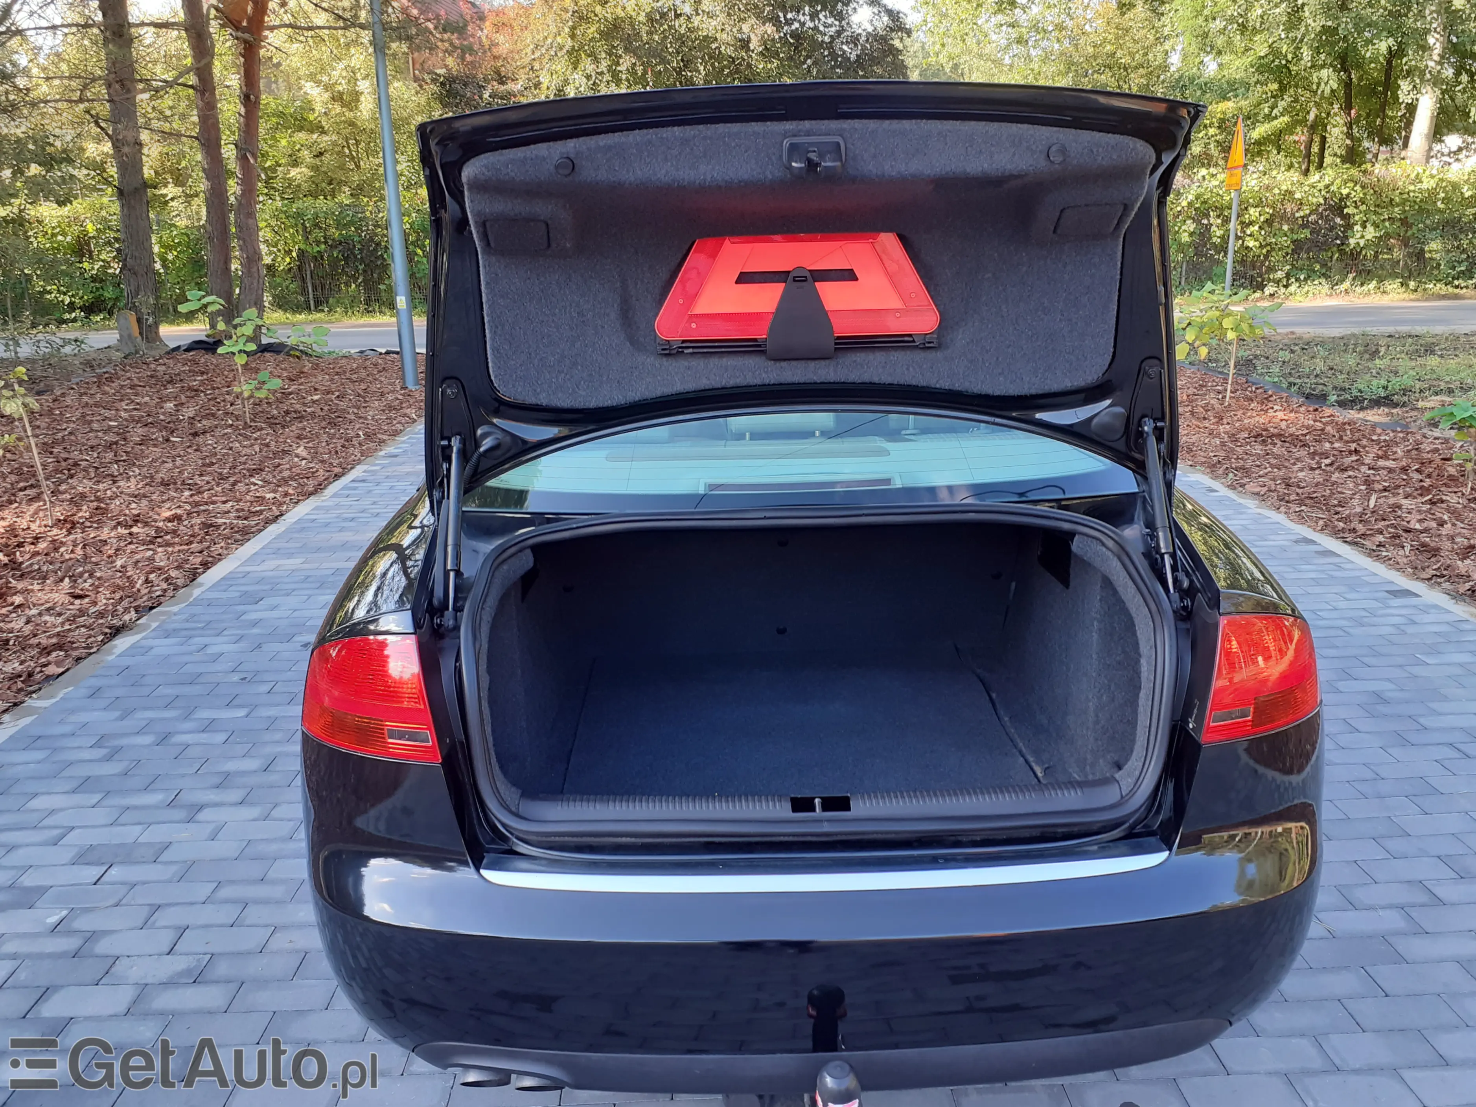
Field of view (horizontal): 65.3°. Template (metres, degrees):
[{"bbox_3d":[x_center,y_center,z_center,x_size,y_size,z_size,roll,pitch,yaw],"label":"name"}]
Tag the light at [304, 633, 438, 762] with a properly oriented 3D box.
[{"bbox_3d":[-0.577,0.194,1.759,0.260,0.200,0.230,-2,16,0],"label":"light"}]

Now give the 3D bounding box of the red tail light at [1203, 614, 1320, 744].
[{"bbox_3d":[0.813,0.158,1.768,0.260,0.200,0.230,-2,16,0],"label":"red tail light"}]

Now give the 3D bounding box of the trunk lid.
[{"bbox_3d":[0.103,-0.371,1.751,1.240,0.610,0.430,-2,16,0],"label":"trunk lid"}]

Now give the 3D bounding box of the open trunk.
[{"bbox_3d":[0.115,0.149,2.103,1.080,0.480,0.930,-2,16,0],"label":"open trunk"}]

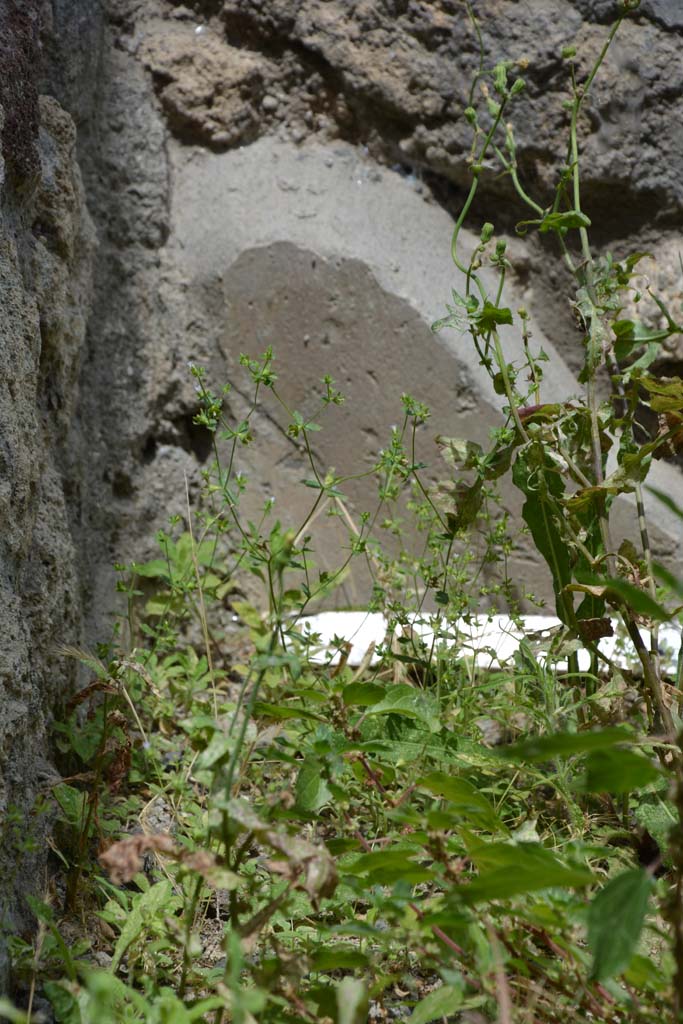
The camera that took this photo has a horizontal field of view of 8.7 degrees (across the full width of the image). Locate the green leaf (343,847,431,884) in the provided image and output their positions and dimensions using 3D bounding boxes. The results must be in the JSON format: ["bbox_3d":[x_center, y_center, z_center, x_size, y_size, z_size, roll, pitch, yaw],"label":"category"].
[{"bbox_3d":[0.020,0.154,1.942,0.041,0.009,0.020,-4,24,-22],"label":"green leaf"}]

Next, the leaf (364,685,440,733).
[{"bbox_3d":[0.029,0.092,2.103,0.038,0.012,0.024,2,29,23],"label":"leaf"}]

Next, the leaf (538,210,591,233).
[{"bbox_3d":[0.110,-0.143,2.192,0.030,0.010,0.018,-4,17,-30],"label":"leaf"}]

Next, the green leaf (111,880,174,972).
[{"bbox_3d":[-0.087,0.181,1.952,0.013,0.009,0.050,22,58,17],"label":"green leaf"}]

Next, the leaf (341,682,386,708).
[{"bbox_3d":[0.010,0.085,2.085,0.022,0.008,0.018,-4,33,27],"label":"leaf"}]

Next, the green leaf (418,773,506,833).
[{"bbox_3d":[0.054,0.130,1.992,0.048,0.009,0.022,31,46,18],"label":"green leaf"}]

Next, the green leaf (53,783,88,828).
[{"bbox_3d":[-0.122,0.132,2.015,0.014,0.024,0.007,-17,-26,-18],"label":"green leaf"}]

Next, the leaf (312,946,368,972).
[{"bbox_3d":[0.000,0.189,1.885,0.026,0.008,0.018,-3,15,23],"label":"leaf"}]

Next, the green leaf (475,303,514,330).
[{"bbox_3d":[0.075,-0.096,2.195,0.016,0.011,0.026,-29,22,-33],"label":"green leaf"}]

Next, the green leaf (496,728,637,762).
[{"bbox_3d":[0.093,0.097,1.860,0.060,0.009,0.022,-6,13,-19],"label":"green leaf"}]

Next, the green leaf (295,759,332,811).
[{"bbox_3d":[-0.013,0.125,2.053,0.016,0.028,0.008,14,-34,-14],"label":"green leaf"}]

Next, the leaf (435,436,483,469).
[{"bbox_3d":[0.057,-0.029,2.185,0.025,0.017,0.012,4,-33,-23],"label":"leaf"}]

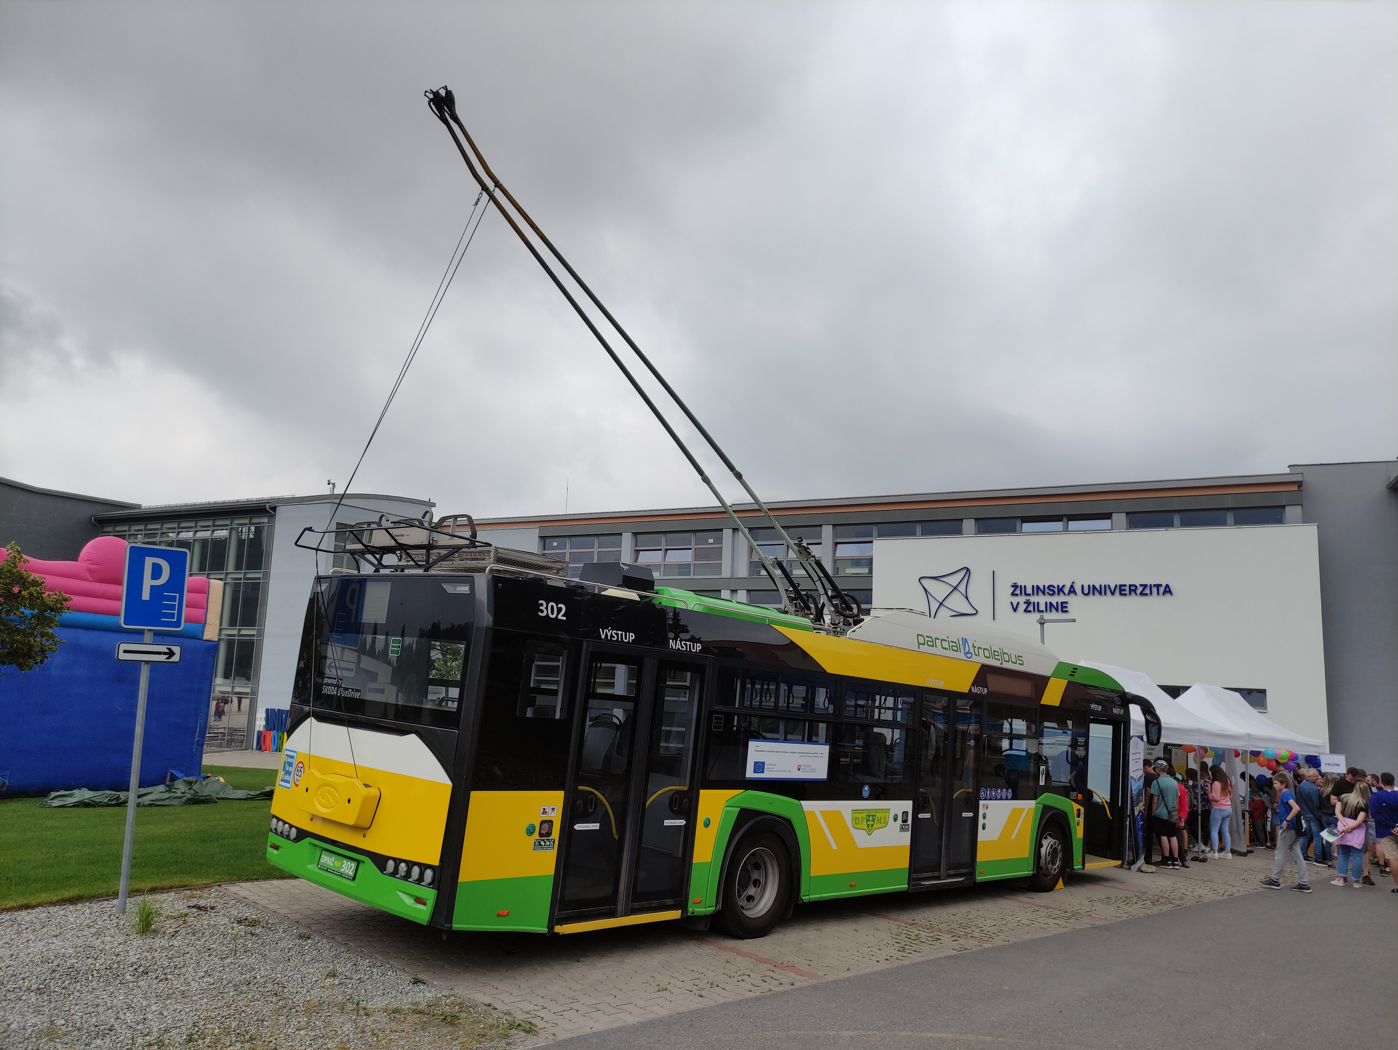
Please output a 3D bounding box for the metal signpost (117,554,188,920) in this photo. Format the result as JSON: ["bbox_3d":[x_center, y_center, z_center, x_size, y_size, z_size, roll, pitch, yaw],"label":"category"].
[{"bbox_3d":[-4.529,1.622,8.199,0.500,2.943,0.090,4,-8,-21],"label":"metal signpost"}]

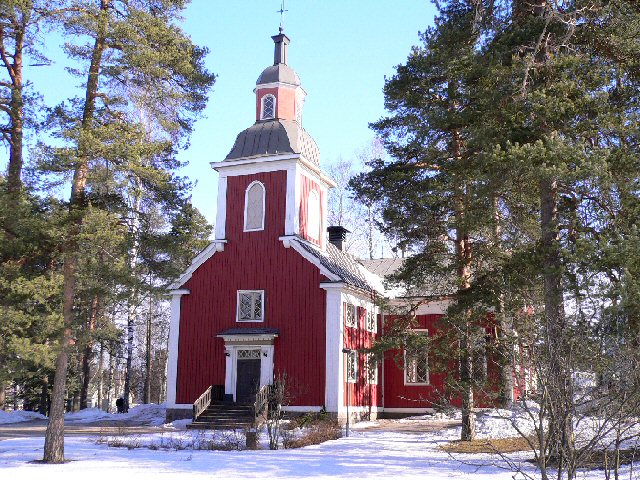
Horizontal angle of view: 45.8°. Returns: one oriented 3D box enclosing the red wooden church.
[{"bbox_3d":[4.253,0.006,54.907,20.056,25.615,25.179,-4,-13,22],"label":"red wooden church"}]

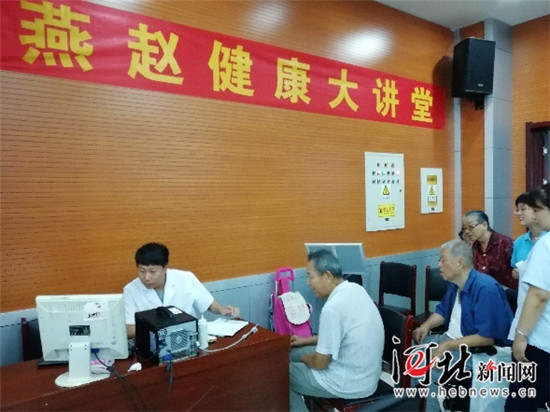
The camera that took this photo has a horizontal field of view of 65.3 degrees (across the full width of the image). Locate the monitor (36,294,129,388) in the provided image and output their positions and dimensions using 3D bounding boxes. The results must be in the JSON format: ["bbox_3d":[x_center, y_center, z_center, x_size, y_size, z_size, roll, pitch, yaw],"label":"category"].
[{"bbox_3d":[-0.868,0.587,1.934,0.390,0.385,0.210,-1,1,-1],"label":"monitor"}]

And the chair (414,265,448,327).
[{"bbox_3d":[1.423,1.010,3.765,0.500,0.890,0.420,-3,2,-45],"label":"chair"}]

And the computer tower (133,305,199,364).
[{"bbox_3d":[-0.581,0.671,2.271,0.205,0.185,0.355,-2,2,-35],"label":"computer tower"}]

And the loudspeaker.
[{"bbox_3d":[2.290,-1.602,5.027,0.380,0.580,0.320,-2,7,-22],"label":"loudspeaker"}]

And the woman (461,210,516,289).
[{"bbox_3d":[1.540,0.760,3.080,0.500,1.440,0.470,-2,2,-38],"label":"woman"}]

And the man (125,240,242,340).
[{"bbox_3d":[-0.580,0.870,2.620,0.660,1.300,0.700,-1,2,-9],"label":"man"}]

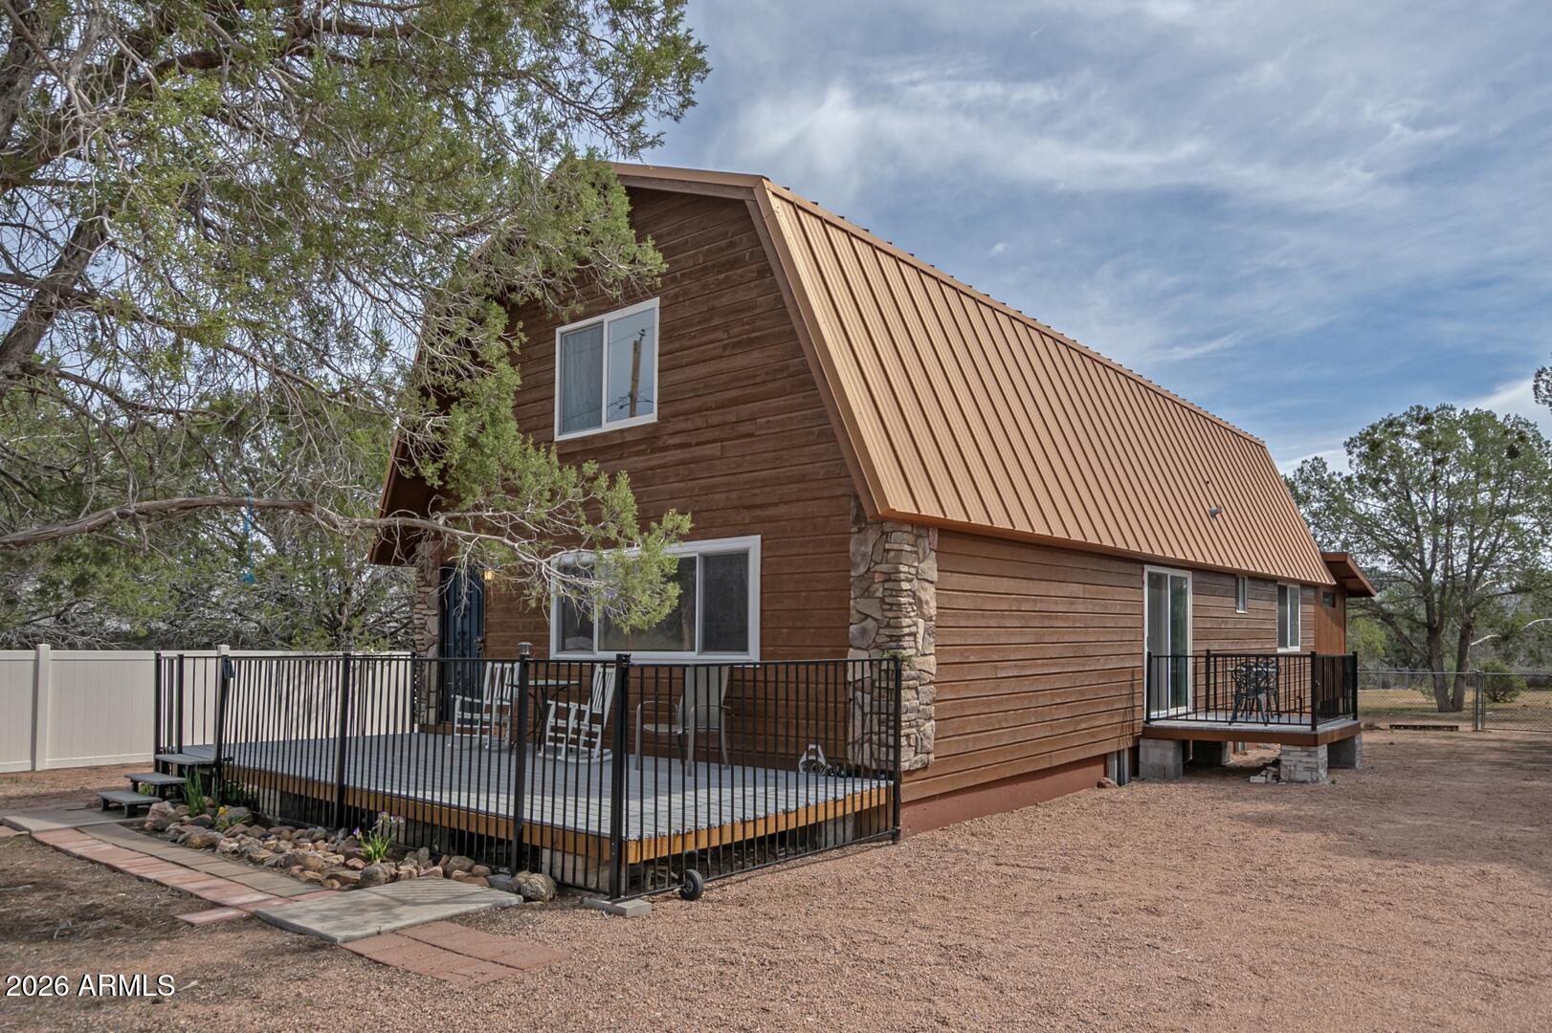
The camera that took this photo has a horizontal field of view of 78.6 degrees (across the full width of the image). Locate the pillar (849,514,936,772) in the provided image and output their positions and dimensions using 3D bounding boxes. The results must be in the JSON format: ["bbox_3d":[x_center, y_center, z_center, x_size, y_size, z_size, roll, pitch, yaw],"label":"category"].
[{"bbox_3d":[1.067,1.122,8.640,0.530,2.300,0.550,-5,-8,40],"label":"pillar"}]

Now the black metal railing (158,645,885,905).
[{"bbox_3d":[-2.980,2.090,9.650,7.700,1.520,3.050,-5,-8,40],"label":"black metal railing"}]

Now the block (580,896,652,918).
[{"bbox_3d":[-0.966,2.363,5.820,0.400,0.060,0.200,-5,-8,40],"label":"block"}]

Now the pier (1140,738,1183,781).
[{"bbox_3d":[5.090,3.166,12.470,0.420,0.530,0.400,-5,-8,40],"label":"pier"}]

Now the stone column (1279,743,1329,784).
[{"bbox_3d":[6.476,3.008,11.650,0.430,0.480,0.440,-5,-8,40],"label":"stone column"}]

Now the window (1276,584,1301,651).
[{"bbox_3d":[9.742,1.912,18.000,0.100,1.270,1.600,-5,-8,40],"label":"window"}]

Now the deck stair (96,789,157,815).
[{"bbox_3d":[-6.270,2.759,9.150,0.880,0.140,0.300,-5,-8,40],"label":"deck stair"}]

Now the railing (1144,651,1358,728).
[{"bbox_3d":[6.490,2.315,12.870,1.940,0.950,2.420,-5,-8,40],"label":"railing"}]

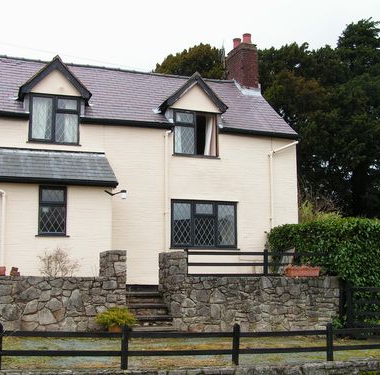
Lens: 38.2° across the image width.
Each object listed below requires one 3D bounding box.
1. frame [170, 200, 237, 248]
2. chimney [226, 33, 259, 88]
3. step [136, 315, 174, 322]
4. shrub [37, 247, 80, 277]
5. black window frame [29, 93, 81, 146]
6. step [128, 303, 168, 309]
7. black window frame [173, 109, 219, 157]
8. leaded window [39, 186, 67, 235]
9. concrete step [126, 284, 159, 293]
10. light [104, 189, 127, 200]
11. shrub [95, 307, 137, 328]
[{"bbox_3d":[0.384,0.954,14.002,1.780,1.210,0.100,2,-8,-17],"label":"frame"},{"bbox_3d":[1.762,-3.969,18.016,0.620,1.880,1.200,2,-8,-17],"label":"chimney"},{"bbox_3d":[-0.791,2.477,10.334,0.880,0.120,0.400,2,-8,-17],"label":"step"},{"bbox_3d":[-2.553,1.517,10.647,0.800,0.720,0.700,2,-8,-17],"label":"shrub"},{"bbox_3d":[-3.233,-1.614,13.174,1.180,1.170,0.100,2,-8,-17],"label":"black window frame"},{"bbox_3d":[-0.910,2.349,10.736,0.880,0.110,0.400,2,-8,-17],"label":"step"},{"bbox_3d":[0.170,-1.377,14.213,1.200,1.180,0.110,2,-8,-17],"label":"black window frame"},{"bbox_3d":[-2.857,0.482,11.461,0.570,1.060,0.100,2,-8,-17],"label":"leaded window"},{"bbox_3d":[-1.088,2.107,11.347,0.880,0.130,0.400,2,-8,-17],"label":"concrete step"},{"bbox_3d":[-1.586,0.145,11.768,0.420,0.240,0.220,2,-8,-17],"label":"light"},{"bbox_3d":[-1.319,2.311,9.719,0.720,0.420,0.650,2,-8,-17],"label":"shrub"}]

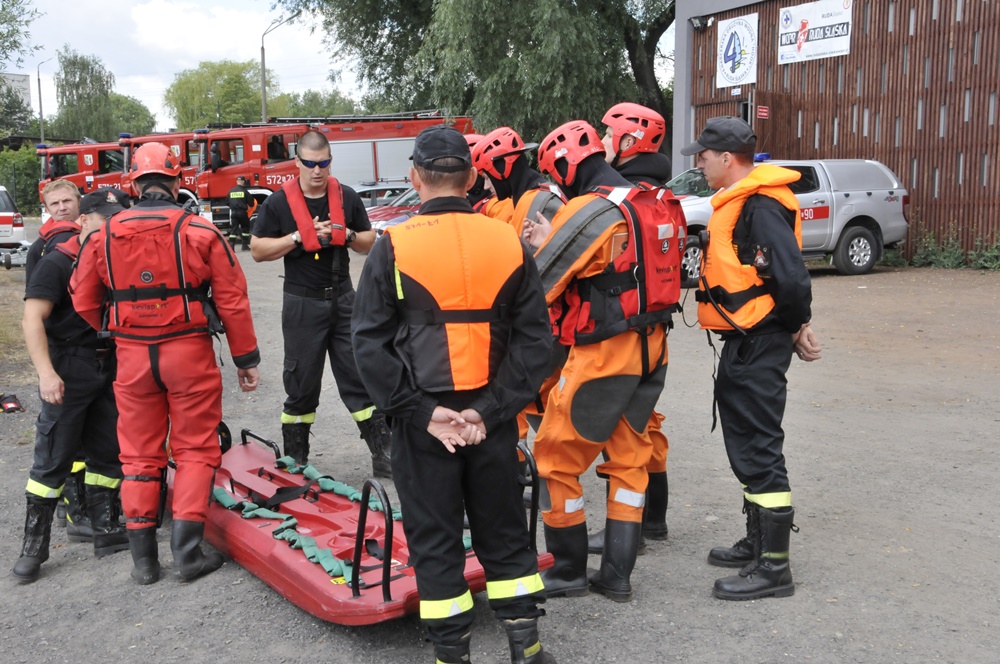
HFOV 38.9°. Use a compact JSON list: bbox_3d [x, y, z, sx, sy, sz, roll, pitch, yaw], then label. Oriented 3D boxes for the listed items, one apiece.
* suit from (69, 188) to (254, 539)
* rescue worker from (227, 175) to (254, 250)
[{"bbox_3d":[-1.348,0.106,5.700,0.690,1.320,0.450,-1,6,-6],"label":"suit"},{"bbox_3d":[-6.236,-2.835,34.000,0.640,1.790,0.500,0,6,3],"label":"rescue worker"}]

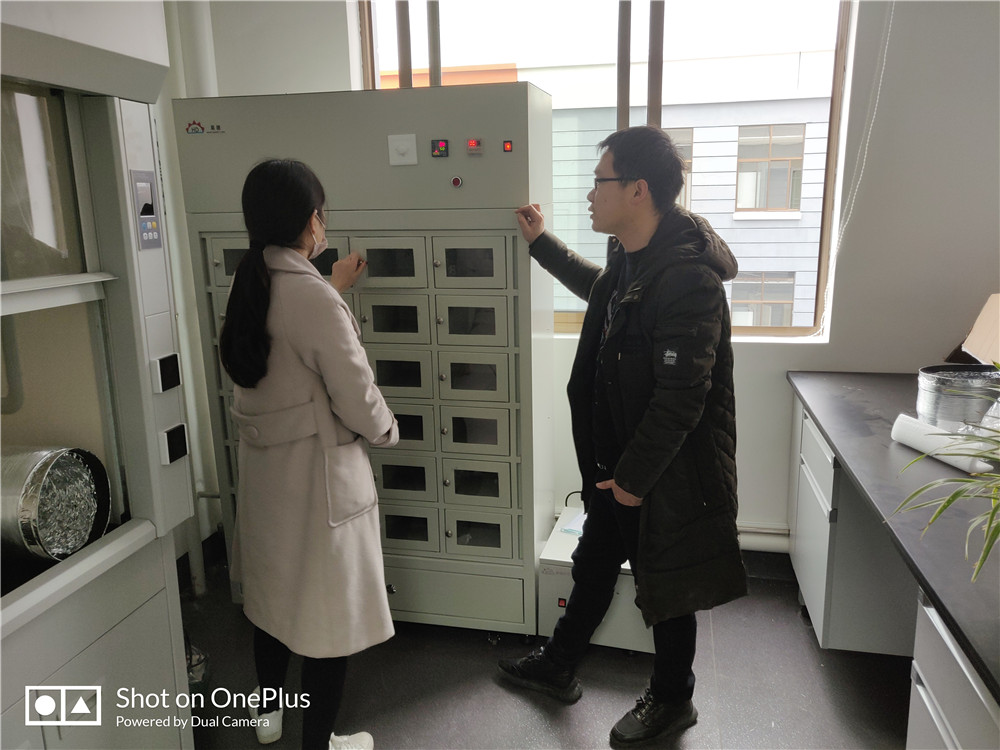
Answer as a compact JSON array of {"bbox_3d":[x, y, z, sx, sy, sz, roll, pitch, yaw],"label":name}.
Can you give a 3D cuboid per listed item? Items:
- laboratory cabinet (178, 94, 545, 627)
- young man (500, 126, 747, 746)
[{"bbox_3d":[-0.413,-0.035,2.607,1.153,1.800,0.450,2,14,12],"label":"laboratory cabinet"},{"bbox_3d":[0.347,0.189,2.055,0.670,1.690,0.550,-4,14,-9],"label":"young man"}]

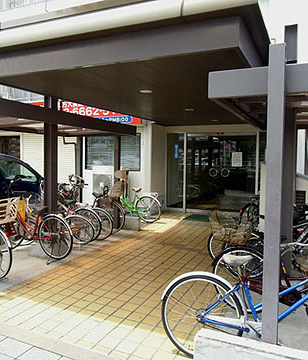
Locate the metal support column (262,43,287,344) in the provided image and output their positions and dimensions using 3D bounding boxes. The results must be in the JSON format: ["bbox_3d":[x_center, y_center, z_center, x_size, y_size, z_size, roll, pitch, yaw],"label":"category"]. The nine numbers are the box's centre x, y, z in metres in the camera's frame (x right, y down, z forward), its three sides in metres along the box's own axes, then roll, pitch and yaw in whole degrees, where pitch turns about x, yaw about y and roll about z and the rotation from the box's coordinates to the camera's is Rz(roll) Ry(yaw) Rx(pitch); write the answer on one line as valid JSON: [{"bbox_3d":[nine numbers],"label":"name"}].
[{"bbox_3d":[0.830,0.236,2.304,0.100,2.270,0.100,2,4,24],"label":"metal support column"}]

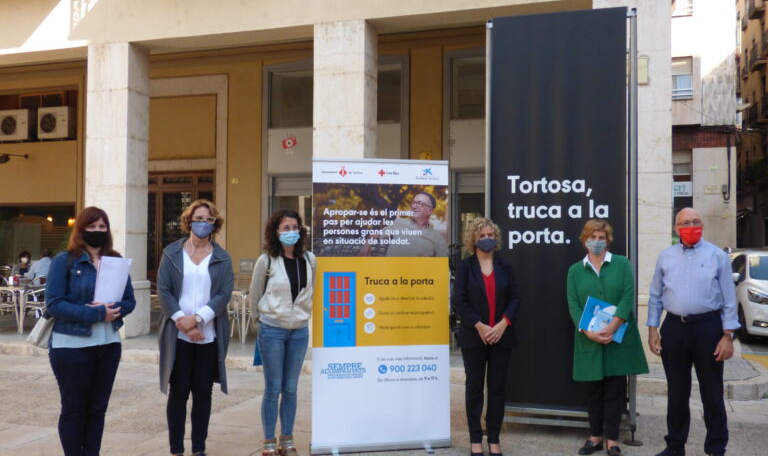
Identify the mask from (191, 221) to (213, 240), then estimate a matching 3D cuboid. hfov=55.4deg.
[{"bbox_3d":[-1.179,0.012,4.770,0.150,0.115,0.105,1,-1,-19],"label":"mask"}]

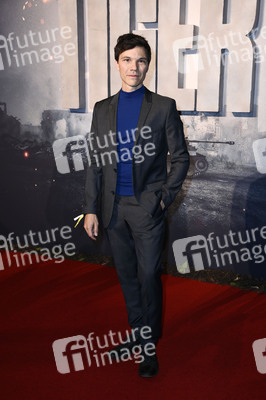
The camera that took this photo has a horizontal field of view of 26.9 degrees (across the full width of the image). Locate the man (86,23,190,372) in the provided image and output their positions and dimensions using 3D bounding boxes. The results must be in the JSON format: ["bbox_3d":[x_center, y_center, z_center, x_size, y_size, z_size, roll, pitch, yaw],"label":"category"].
[{"bbox_3d":[0.020,0.028,2.948,0.520,1.780,0.400,4,14,17],"label":"man"}]

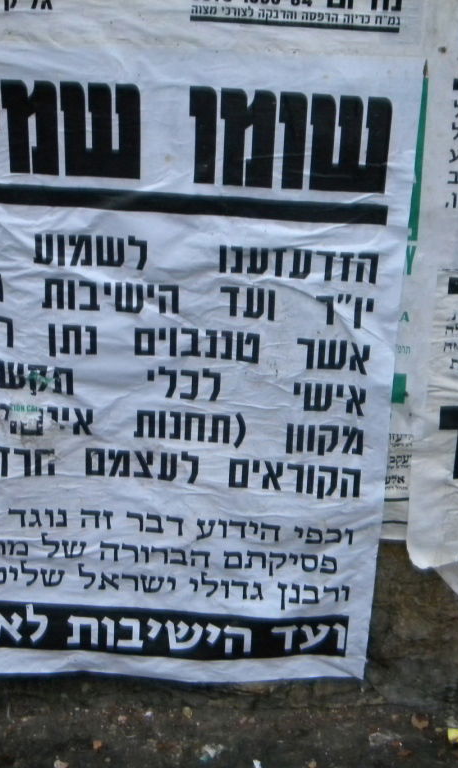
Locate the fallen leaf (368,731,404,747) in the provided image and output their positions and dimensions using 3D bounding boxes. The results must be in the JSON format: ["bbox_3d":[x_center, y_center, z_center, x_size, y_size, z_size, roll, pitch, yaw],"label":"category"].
[{"bbox_3d":[0.174,0.394,1.546,0.040,0.009,0.025,1,25,-3],"label":"fallen leaf"}]

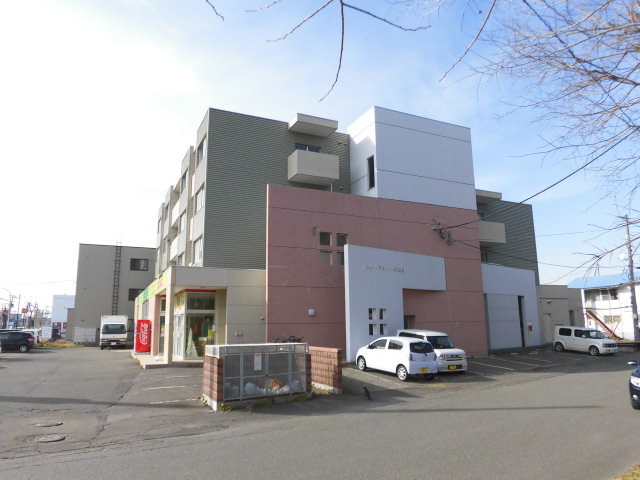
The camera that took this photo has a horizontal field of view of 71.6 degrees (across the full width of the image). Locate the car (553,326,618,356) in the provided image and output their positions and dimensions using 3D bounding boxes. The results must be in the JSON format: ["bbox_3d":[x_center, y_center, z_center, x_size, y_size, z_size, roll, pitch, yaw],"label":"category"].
[{"bbox_3d":[17.964,6.860,30.226,1.670,1.640,3.750,5,-10,-22],"label":"car"}]

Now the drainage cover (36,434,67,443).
[{"bbox_3d":[-4.992,3.707,8.231,0.560,0.040,0.560,4,-11,-25],"label":"drainage cover"}]

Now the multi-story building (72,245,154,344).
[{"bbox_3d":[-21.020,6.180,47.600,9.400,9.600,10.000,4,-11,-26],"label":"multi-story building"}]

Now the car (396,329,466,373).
[{"bbox_3d":[4.853,4.857,19.704,1.475,1.600,3.395,5,-8,-21],"label":"car"}]

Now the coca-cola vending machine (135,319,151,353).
[{"bbox_3d":[-10.261,5.634,25.870,0.730,1.830,1.050,4,-11,-25],"label":"coca-cola vending machine"}]

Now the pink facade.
[{"bbox_3d":[3.599,2.026,24.212,13.684,8.752,0.300,4,-11,-25],"label":"pink facade"}]

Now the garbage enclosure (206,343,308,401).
[{"bbox_3d":[-1.732,3.536,12.026,2.420,1.500,1.820,4,-11,-25],"label":"garbage enclosure"}]

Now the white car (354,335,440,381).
[{"bbox_3d":[2.919,4.579,17.560,1.475,1.500,3.395,8,-10,-31],"label":"white car"}]

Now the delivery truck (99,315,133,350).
[{"bbox_3d":[-15.609,7.007,33.935,1.720,2.470,4.700,4,-11,-25],"label":"delivery truck"}]

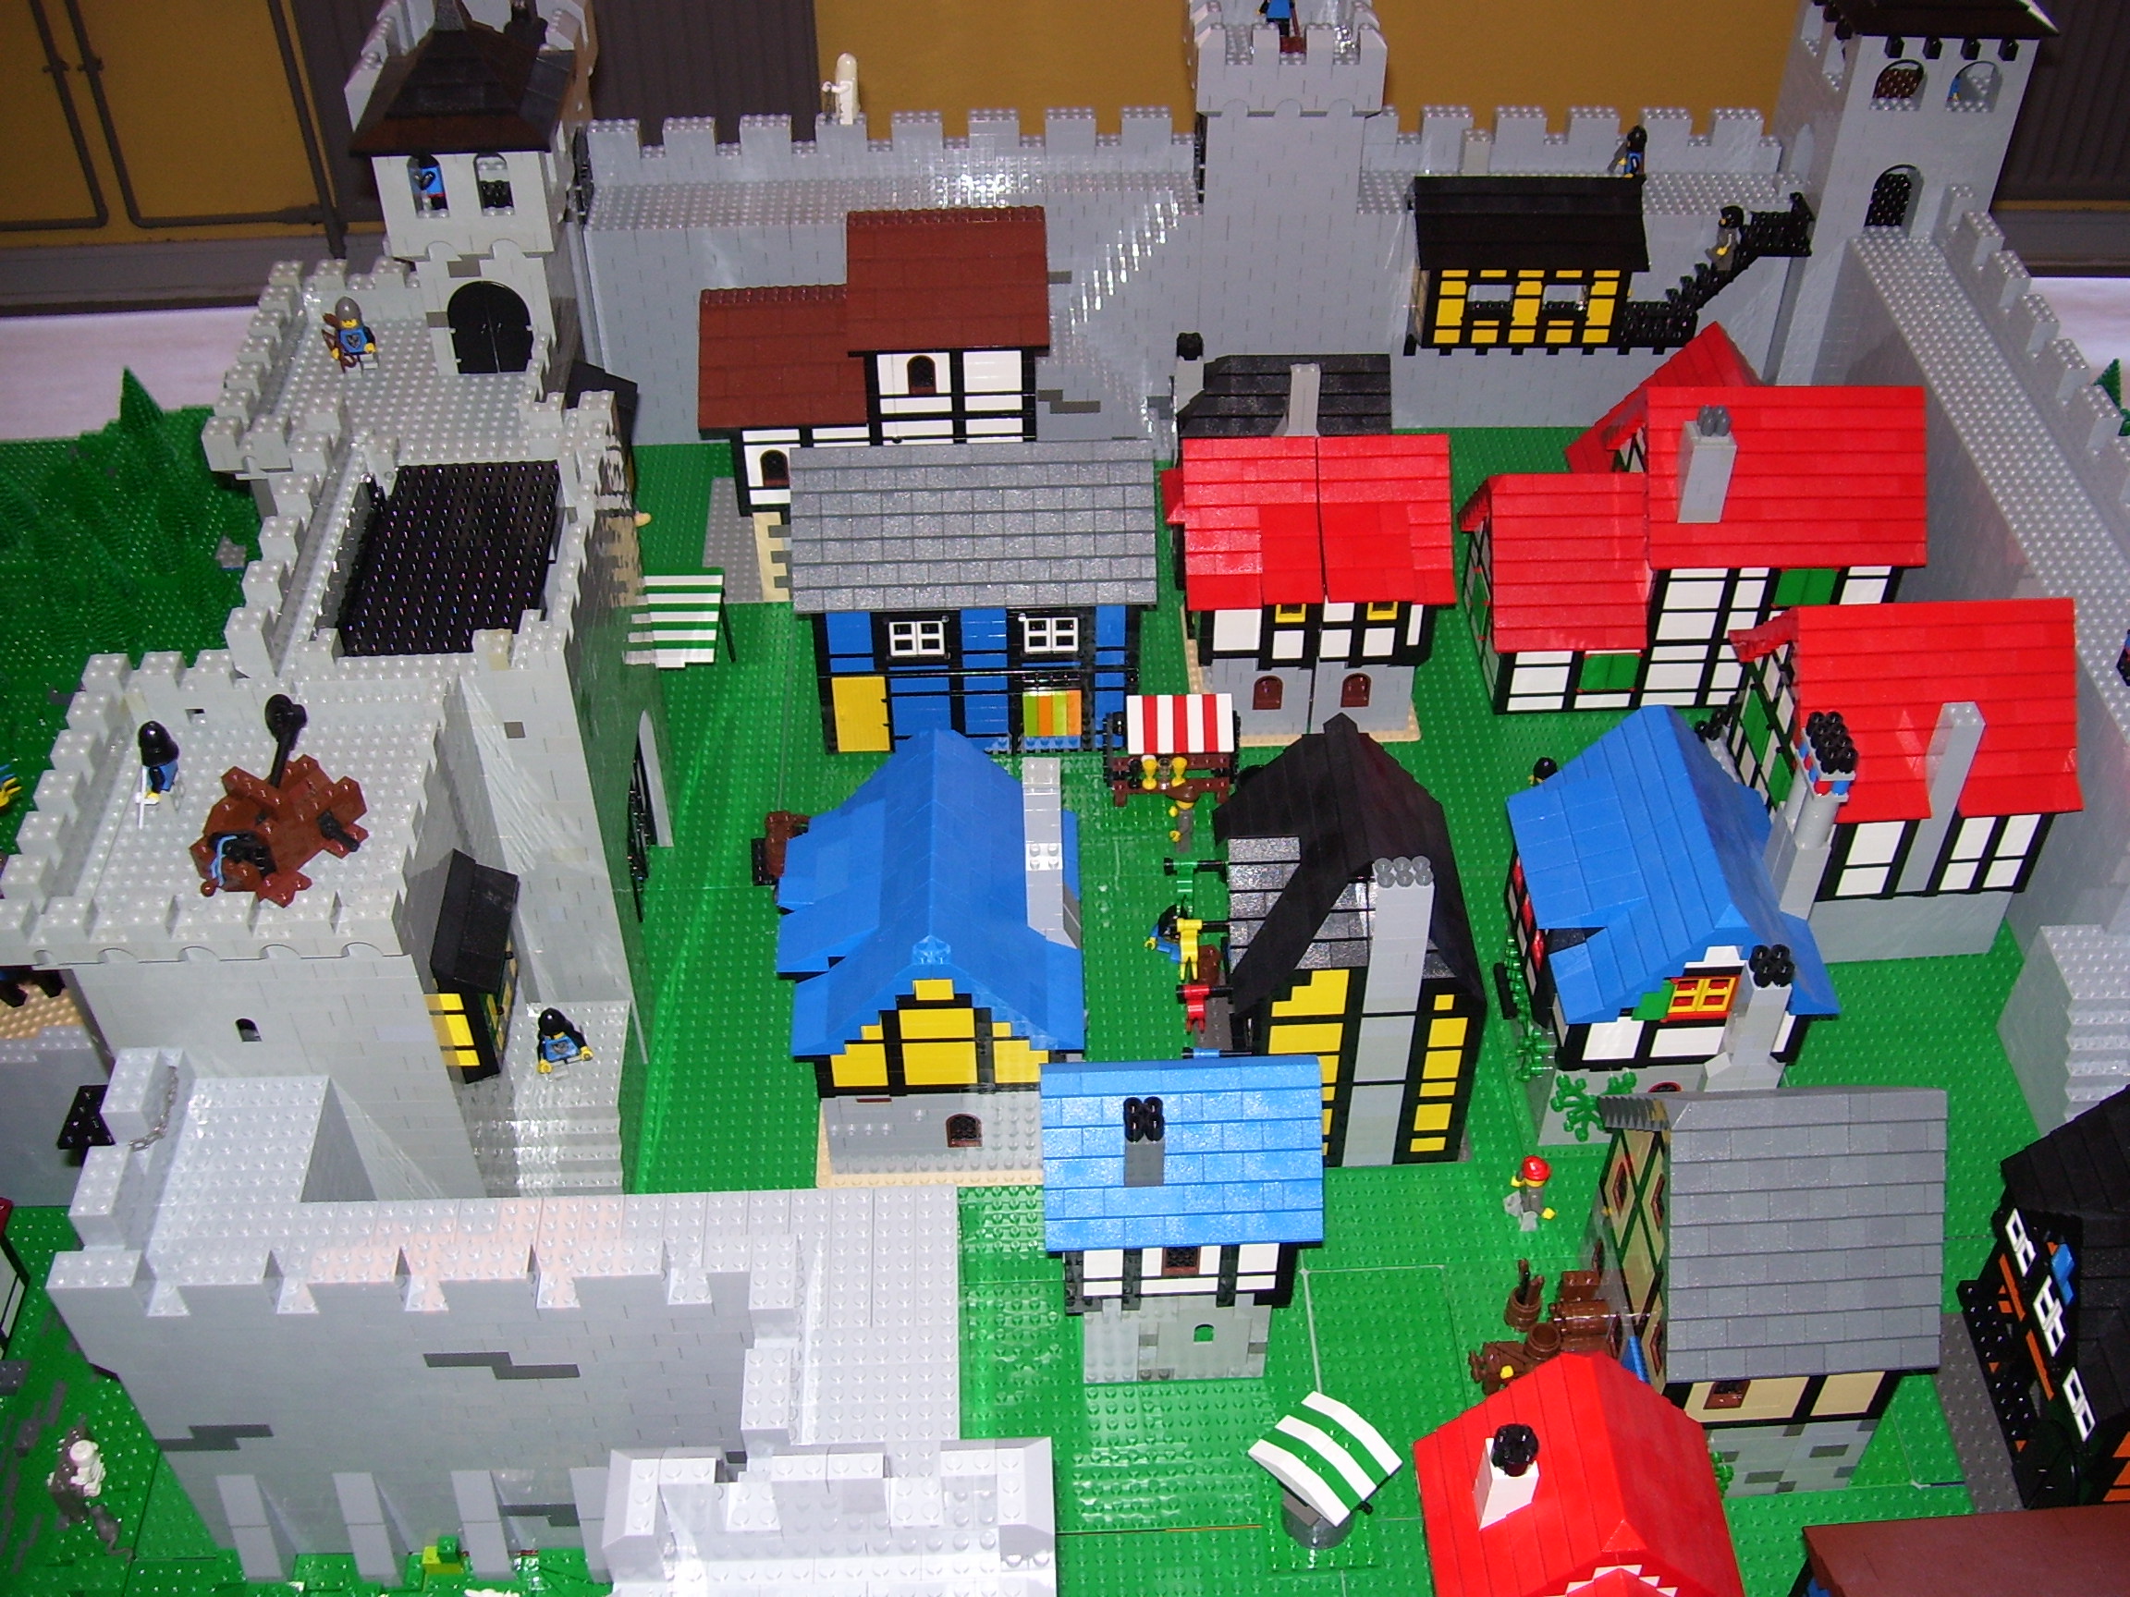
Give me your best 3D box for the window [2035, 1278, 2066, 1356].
[{"bbox_3d":[0.423,0.221,0.943,0.005,0.025,0.029,-2,44,-1],"label":"window"}]

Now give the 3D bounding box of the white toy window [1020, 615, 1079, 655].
[{"bbox_3d":[-0.007,-0.091,1.219,0.029,0.025,0.005,-2,44,-1],"label":"white toy window"}]

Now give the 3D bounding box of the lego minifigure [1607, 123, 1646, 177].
[{"bbox_3d":[0.357,-0.408,1.408,0.025,0.043,0.021,-15,46,-14],"label":"lego minifigure"}]

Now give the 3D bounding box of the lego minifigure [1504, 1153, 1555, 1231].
[{"bbox_3d":[0.216,0.182,1.029,0.023,0.043,0.023,11,46,11],"label":"lego minifigure"}]

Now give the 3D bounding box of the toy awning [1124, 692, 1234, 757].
[{"bbox_3d":[0.062,-0.042,1.188,0.056,0.022,0.027,-2,44,-1],"label":"toy awning"}]

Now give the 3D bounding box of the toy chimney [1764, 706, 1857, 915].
[{"bbox_3d":[0.341,0.009,1.016,0.016,0.105,0.032,-2,44,-1],"label":"toy chimney"}]

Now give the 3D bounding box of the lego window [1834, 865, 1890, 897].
[{"bbox_3d":[0.403,0.040,1.119,0.025,0.019,0.006,-2,44,-1],"label":"lego window"}]

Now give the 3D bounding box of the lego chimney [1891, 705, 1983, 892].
[{"bbox_3d":[0.428,0.000,1.089,0.017,0.118,0.016,-2,44,-1],"label":"lego chimney"}]

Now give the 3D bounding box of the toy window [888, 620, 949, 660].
[{"bbox_3d":[-0.080,-0.088,1.217,0.029,0.024,0.005,-2,44,-1],"label":"toy window"}]

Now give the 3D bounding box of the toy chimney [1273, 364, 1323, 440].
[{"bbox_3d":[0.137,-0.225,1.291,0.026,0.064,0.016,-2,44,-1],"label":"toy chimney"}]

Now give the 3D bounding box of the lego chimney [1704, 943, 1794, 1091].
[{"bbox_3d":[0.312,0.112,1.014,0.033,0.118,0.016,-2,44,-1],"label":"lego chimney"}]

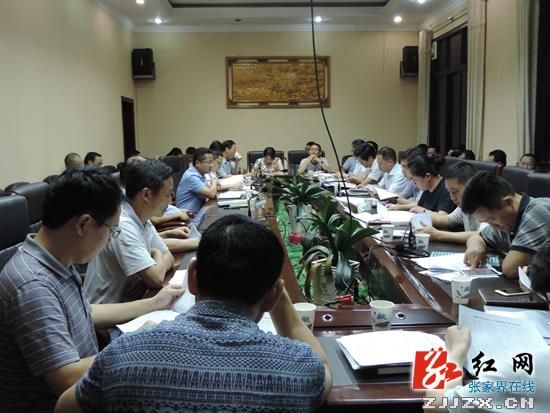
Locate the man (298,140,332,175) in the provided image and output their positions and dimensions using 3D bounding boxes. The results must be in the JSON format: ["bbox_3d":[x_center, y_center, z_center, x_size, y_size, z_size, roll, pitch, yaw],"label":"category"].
[{"bbox_3d":[0.597,-0.274,7.768,0.520,1.210,0.700,-1,8,-3],"label":"man"}]

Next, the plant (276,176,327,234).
[{"bbox_3d":[0.221,-0.007,4.453,0.400,0.460,0.400,-1,8,-3],"label":"plant"}]

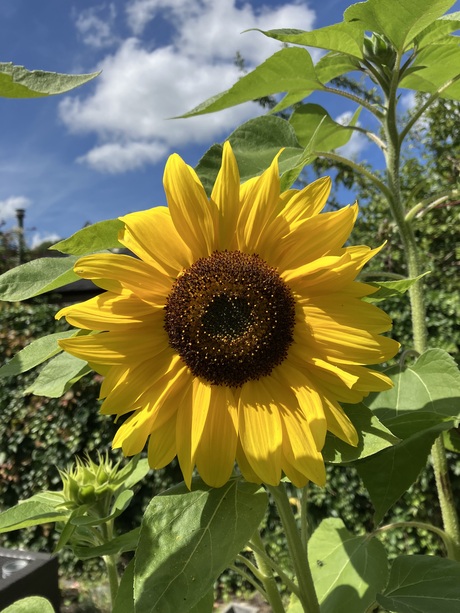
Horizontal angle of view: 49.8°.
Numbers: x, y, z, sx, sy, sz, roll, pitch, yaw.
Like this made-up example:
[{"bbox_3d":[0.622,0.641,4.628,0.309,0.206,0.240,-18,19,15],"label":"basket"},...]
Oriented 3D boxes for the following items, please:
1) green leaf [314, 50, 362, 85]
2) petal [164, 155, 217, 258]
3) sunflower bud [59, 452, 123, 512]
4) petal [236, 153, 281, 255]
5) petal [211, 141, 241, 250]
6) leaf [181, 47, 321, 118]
[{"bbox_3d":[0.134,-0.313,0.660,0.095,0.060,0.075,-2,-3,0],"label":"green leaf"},{"bbox_3d":[-0.034,-0.085,0.420,0.033,0.090,0.020,-15,0,0],"label":"petal"},{"bbox_3d":[-0.155,0.195,0.550,0.071,0.066,0.070,-2,-3,0],"label":"sunflower bud"},{"bbox_3d":[0.026,-0.089,0.420,0.028,0.090,0.020,17,0,0],"label":"petal"},{"bbox_3d":[-0.004,-0.094,0.420,0.026,0.092,0.018,1,0,0],"label":"petal"},{"bbox_3d":[0.025,-0.271,0.600,0.170,0.080,0.100,-1,-4,-14],"label":"leaf"}]

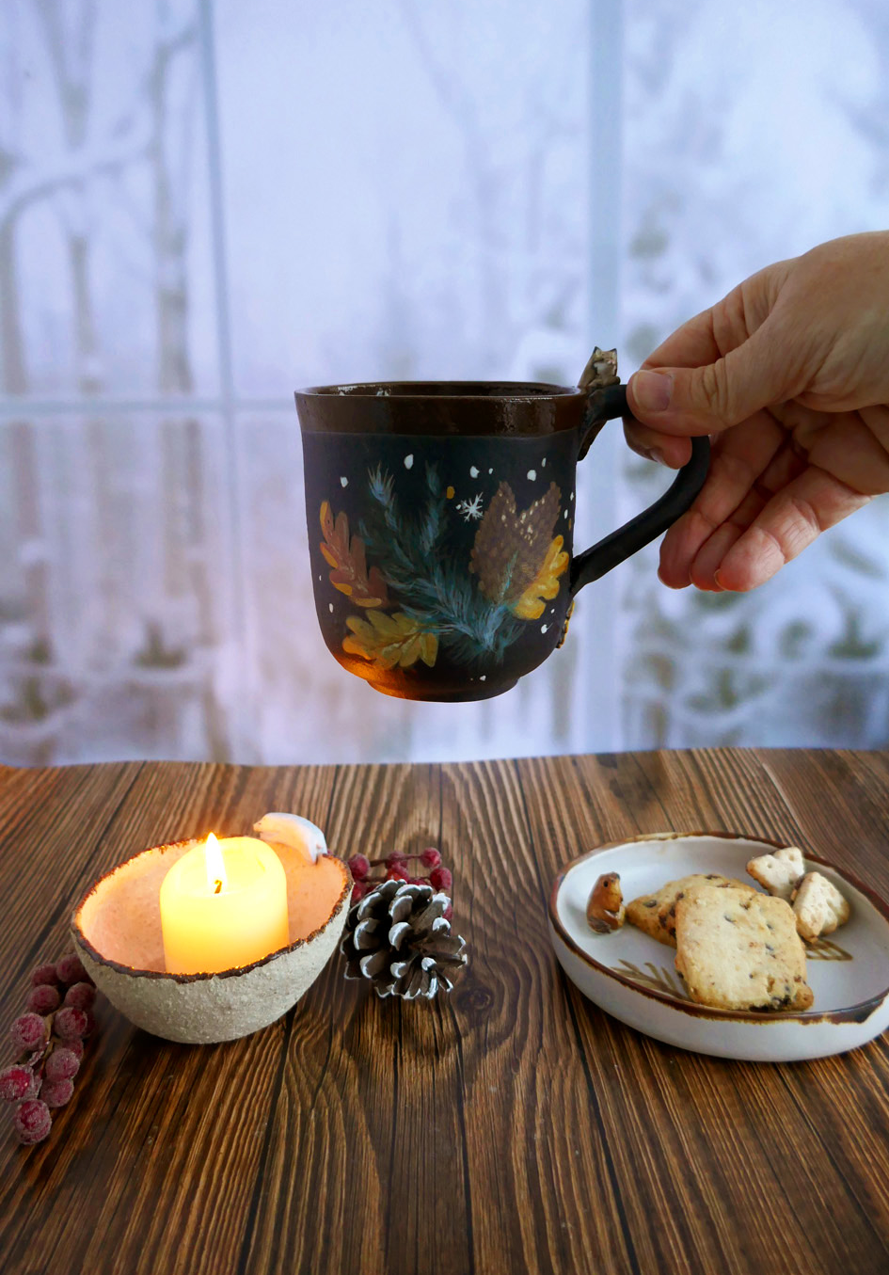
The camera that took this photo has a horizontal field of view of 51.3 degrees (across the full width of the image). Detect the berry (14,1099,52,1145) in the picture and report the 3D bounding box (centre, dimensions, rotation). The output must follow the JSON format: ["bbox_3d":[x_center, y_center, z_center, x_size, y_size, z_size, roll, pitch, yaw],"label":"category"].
[{"bbox_3d":[-0.135,0.158,0.302,0.012,0.012,0.012,0,18,0],"label":"berry"}]

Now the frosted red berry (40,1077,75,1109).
[{"bbox_3d":[-0.132,0.155,0.316,0.011,0.011,0.011,0,18,0],"label":"frosted red berry"}]

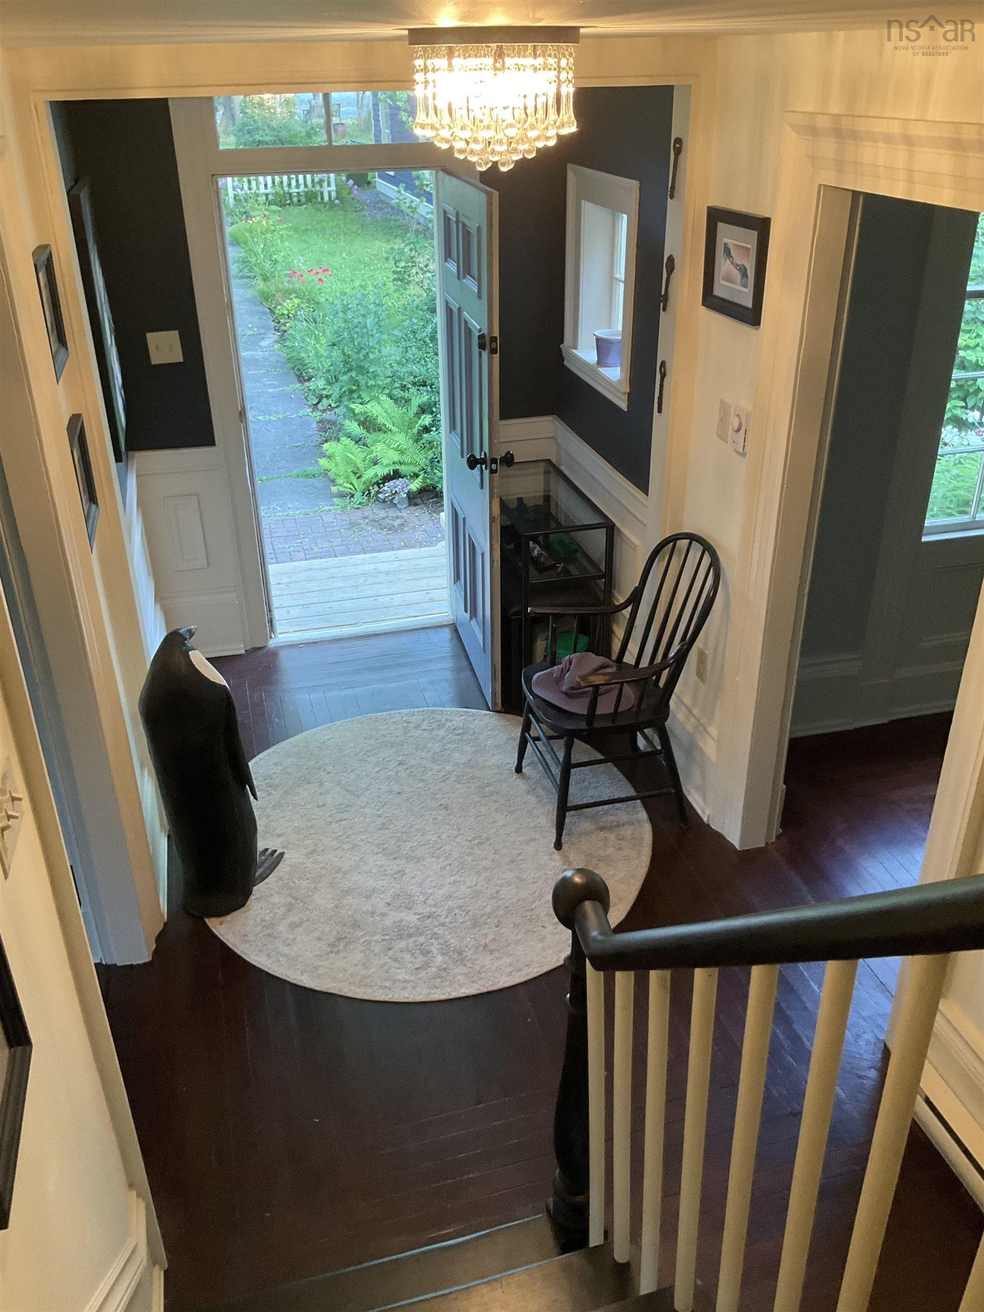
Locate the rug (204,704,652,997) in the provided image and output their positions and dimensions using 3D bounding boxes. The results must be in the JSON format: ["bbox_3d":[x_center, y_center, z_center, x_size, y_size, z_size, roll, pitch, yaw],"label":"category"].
[{"bbox_3d":[-0.225,0.569,3.673,1.525,0.010,1.525,-1,28,0],"label":"rug"}]

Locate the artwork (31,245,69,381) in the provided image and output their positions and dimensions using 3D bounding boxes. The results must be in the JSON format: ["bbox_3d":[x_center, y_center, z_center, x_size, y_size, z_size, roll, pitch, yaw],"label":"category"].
[{"bbox_3d":[-1.037,-0.800,2.576,0.027,0.260,0.360,-8,29,-13],"label":"artwork"}]

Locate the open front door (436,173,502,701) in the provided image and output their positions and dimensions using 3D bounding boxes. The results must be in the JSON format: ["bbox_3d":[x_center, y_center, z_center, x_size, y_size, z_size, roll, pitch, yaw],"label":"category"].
[{"bbox_3d":[-0.086,-0.813,4.238,0.047,1.900,0.800,-7,29,-11],"label":"open front door"}]

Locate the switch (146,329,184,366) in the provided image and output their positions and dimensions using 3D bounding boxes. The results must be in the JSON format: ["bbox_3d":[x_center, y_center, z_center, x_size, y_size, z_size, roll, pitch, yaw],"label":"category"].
[{"bbox_3d":[-1.231,-1.161,4.138,0.116,0.116,0.012,-8,29,-13],"label":"switch"}]

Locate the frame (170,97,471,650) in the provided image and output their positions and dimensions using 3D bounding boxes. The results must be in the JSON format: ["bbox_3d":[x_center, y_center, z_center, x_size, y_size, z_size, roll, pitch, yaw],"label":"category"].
[{"bbox_3d":[-0.587,-1.073,4.410,1.070,2.200,0.130,-8,29,-13],"label":"frame"}]

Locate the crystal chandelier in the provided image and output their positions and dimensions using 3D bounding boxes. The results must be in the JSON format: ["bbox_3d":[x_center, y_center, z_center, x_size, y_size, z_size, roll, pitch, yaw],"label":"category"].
[{"bbox_3d":[0.005,-0.986,1.954,0.305,0.225,0.305,-1,28,0],"label":"crystal chandelier"}]

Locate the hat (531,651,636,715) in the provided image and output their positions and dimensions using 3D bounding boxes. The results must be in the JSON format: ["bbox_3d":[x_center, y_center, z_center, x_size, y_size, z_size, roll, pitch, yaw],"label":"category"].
[{"bbox_3d":[0.306,0.059,3.517,0.310,0.130,0.310,-1,28,0],"label":"hat"}]

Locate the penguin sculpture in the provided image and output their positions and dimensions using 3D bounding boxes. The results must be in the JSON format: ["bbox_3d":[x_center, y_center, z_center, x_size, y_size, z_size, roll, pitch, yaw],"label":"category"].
[{"bbox_3d":[-0.827,0.307,3.238,0.280,0.900,0.360,15,32,26],"label":"penguin sculpture"}]

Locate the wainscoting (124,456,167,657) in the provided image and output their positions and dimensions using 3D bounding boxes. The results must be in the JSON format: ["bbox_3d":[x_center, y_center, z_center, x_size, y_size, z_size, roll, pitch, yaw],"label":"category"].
[{"bbox_3d":[-1.276,-0.145,4.066,0.040,0.920,1.000,-8,29,-13],"label":"wainscoting"}]

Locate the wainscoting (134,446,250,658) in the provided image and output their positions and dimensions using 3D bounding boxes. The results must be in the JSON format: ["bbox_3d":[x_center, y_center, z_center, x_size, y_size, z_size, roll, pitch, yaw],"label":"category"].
[{"bbox_3d":[-1.239,-0.395,4.528,0.330,0.920,0.035,-8,29,-13],"label":"wainscoting"}]

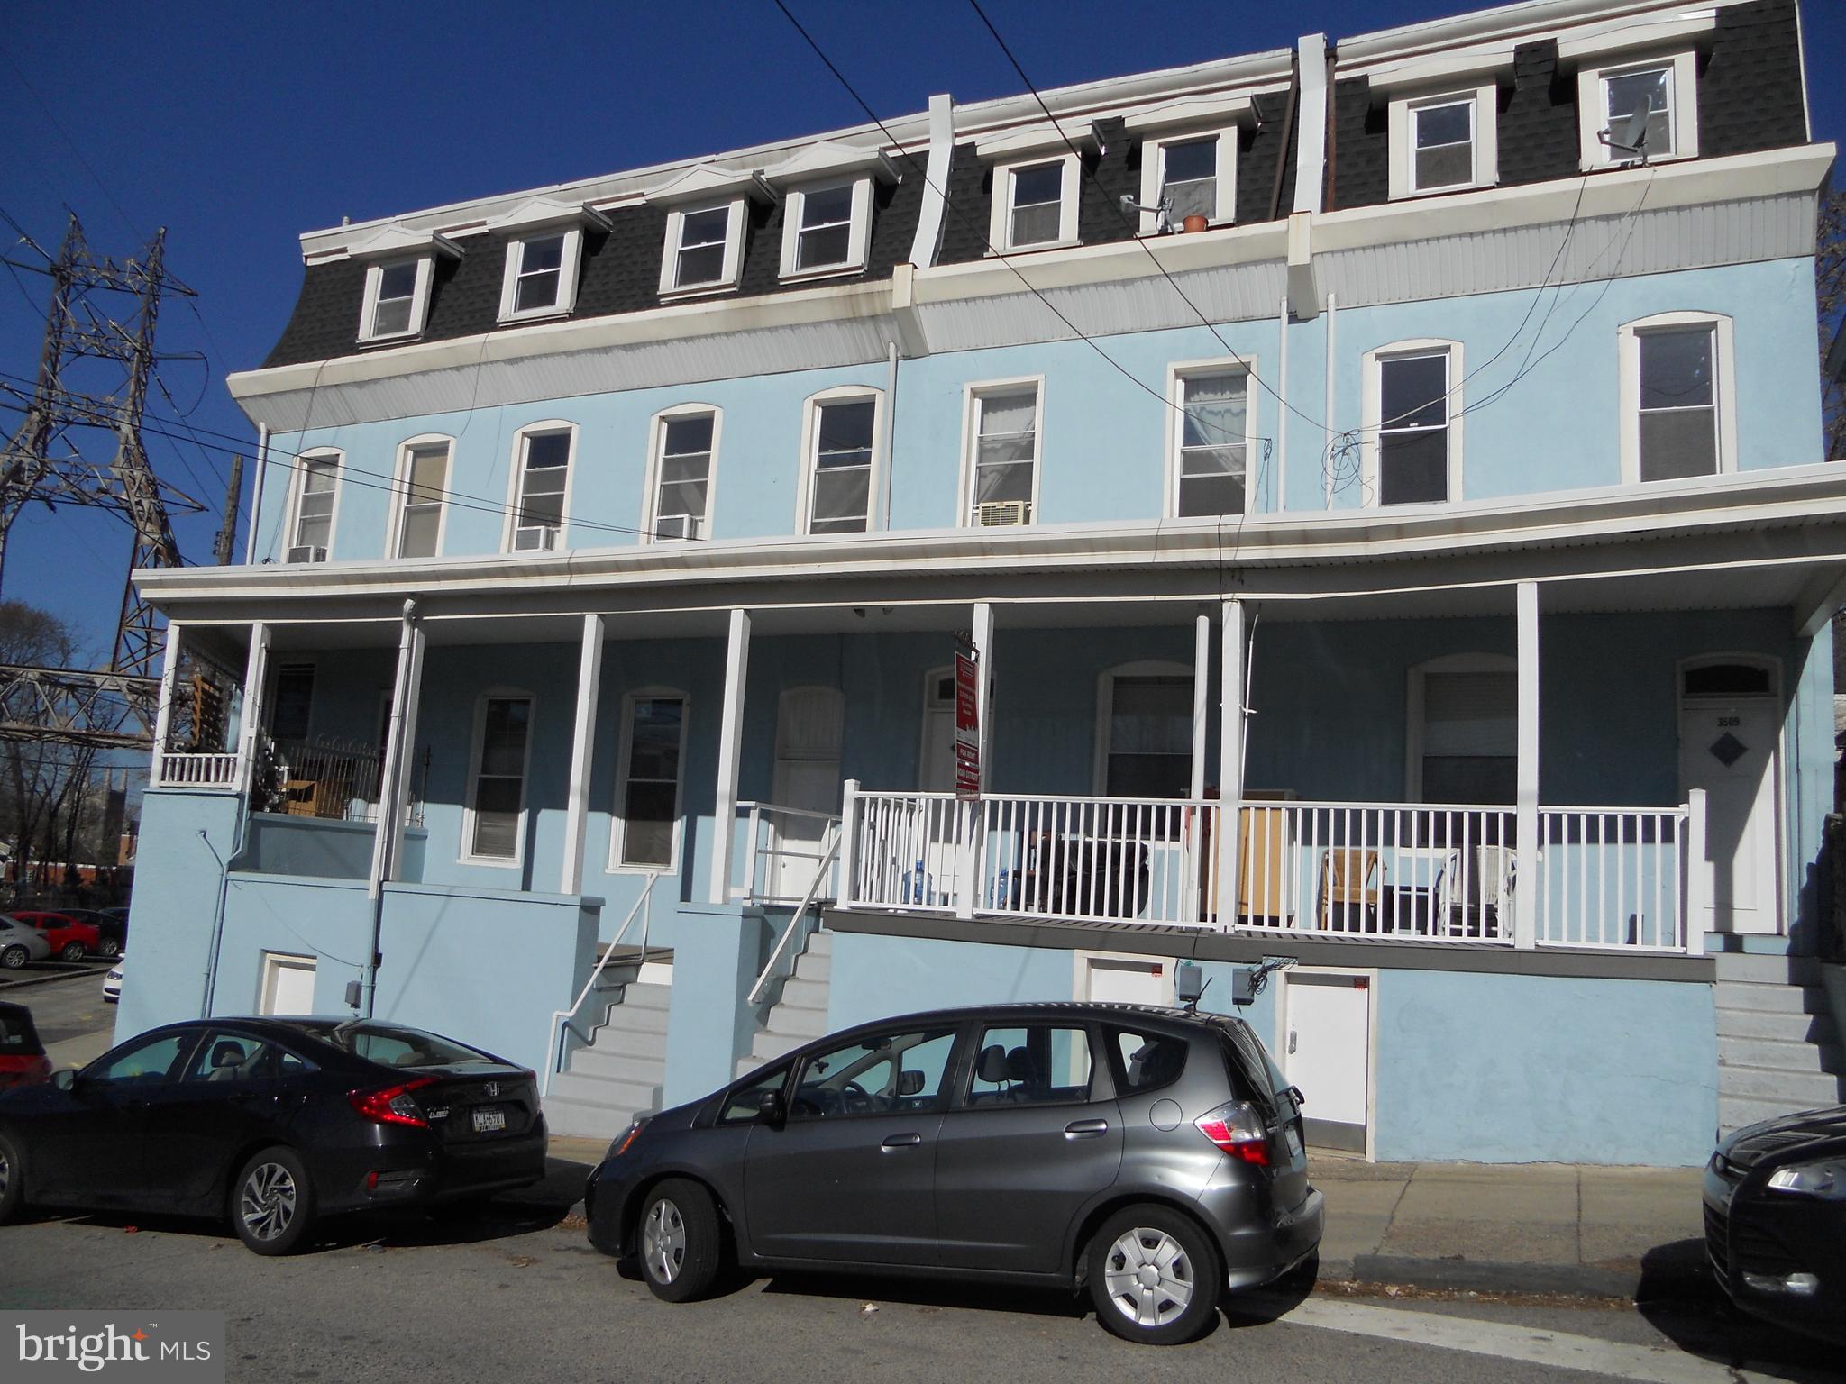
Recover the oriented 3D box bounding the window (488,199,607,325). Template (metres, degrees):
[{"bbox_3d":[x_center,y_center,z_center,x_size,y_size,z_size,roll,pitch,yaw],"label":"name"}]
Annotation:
[{"bbox_3d":[-4.937,-5.547,18.920,1.545,1.656,0.650,-1,-8,24],"label":"window"}]

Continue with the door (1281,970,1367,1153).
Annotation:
[{"bbox_3d":[2.942,2.671,10.518,0.689,1.328,0.160,-1,-8,24],"label":"door"}]

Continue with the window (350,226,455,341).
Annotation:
[{"bbox_3d":[-7.172,-5.516,19.929,1.543,1.644,0.650,-1,-8,24],"label":"window"}]

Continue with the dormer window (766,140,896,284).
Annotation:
[{"bbox_3d":[-1.062,-5.606,17.171,1.555,1.679,0.650,-1,-8,24],"label":"dormer window"}]

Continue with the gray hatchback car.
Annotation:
[{"bbox_3d":[0.084,2.470,7.893,4.105,1.525,1.695,-4,-12,20],"label":"gray hatchback car"}]

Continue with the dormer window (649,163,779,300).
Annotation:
[{"bbox_3d":[-2.620,-5.592,17.876,1.538,1.719,0.650,-1,-8,24],"label":"dormer window"}]

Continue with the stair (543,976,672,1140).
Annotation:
[{"bbox_3d":[-2.642,3.370,13.248,1.092,1.268,1.430,-1,-8,24],"label":"stair"}]

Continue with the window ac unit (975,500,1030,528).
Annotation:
[{"bbox_3d":[0.915,-1.853,15.587,0.520,0.340,0.450,-1,-8,24],"label":"window ac unit"}]

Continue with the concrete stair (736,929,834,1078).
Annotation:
[{"bbox_3d":[-0.997,3.013,12.767,0.911,1.670,1.950,-1,-8,24],"label":"concrete stair"}]

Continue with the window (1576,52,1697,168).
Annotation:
[{"bbox_3d":[6.707,-5.328,13.528,0.974,0.996,0.450,-1,-8,24],"label":"window"}]

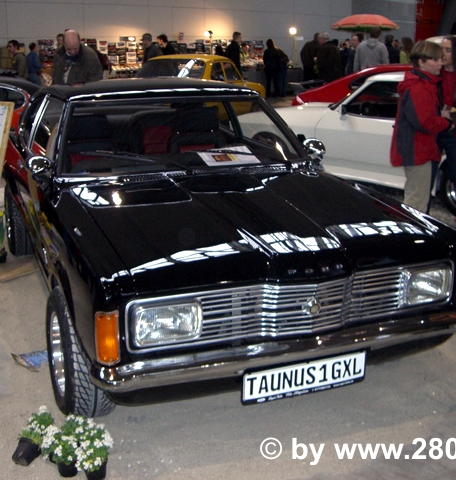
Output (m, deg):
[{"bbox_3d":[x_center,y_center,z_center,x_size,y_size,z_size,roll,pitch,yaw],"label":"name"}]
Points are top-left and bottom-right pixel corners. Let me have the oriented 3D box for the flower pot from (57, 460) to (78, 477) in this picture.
[{"bbox_3d":[-0.615,0.857,2.691,0.086,0.080,0.086,0,16,0],"label":"flower pot"}]

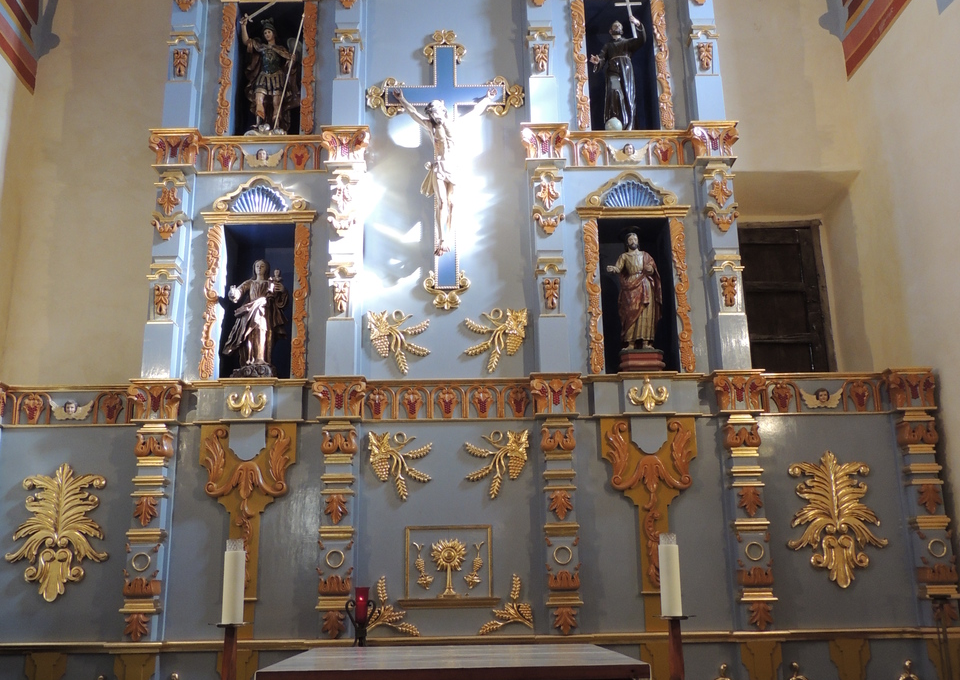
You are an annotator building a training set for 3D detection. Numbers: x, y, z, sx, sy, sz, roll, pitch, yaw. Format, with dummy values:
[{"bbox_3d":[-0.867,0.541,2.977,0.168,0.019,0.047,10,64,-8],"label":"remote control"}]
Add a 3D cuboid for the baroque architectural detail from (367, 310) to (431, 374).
[{"bbox_3d":[-0.621,0.014,6.834,0.491,0.498,0.080,-1,-16,0],"label":"baroque architectural detail"}]

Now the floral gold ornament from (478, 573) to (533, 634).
[{"bbox_3d":[0.190,1.891,6.352,0.387,0.425,0.060,-1,-15,-1],"label":"floral gold ornament"}]

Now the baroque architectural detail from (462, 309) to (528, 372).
[{"bbox_3d":[0.116,0.005,6.849,0.486,0.503,0.060,-1,-15,-1],"label":"baroque architectural detail"}]

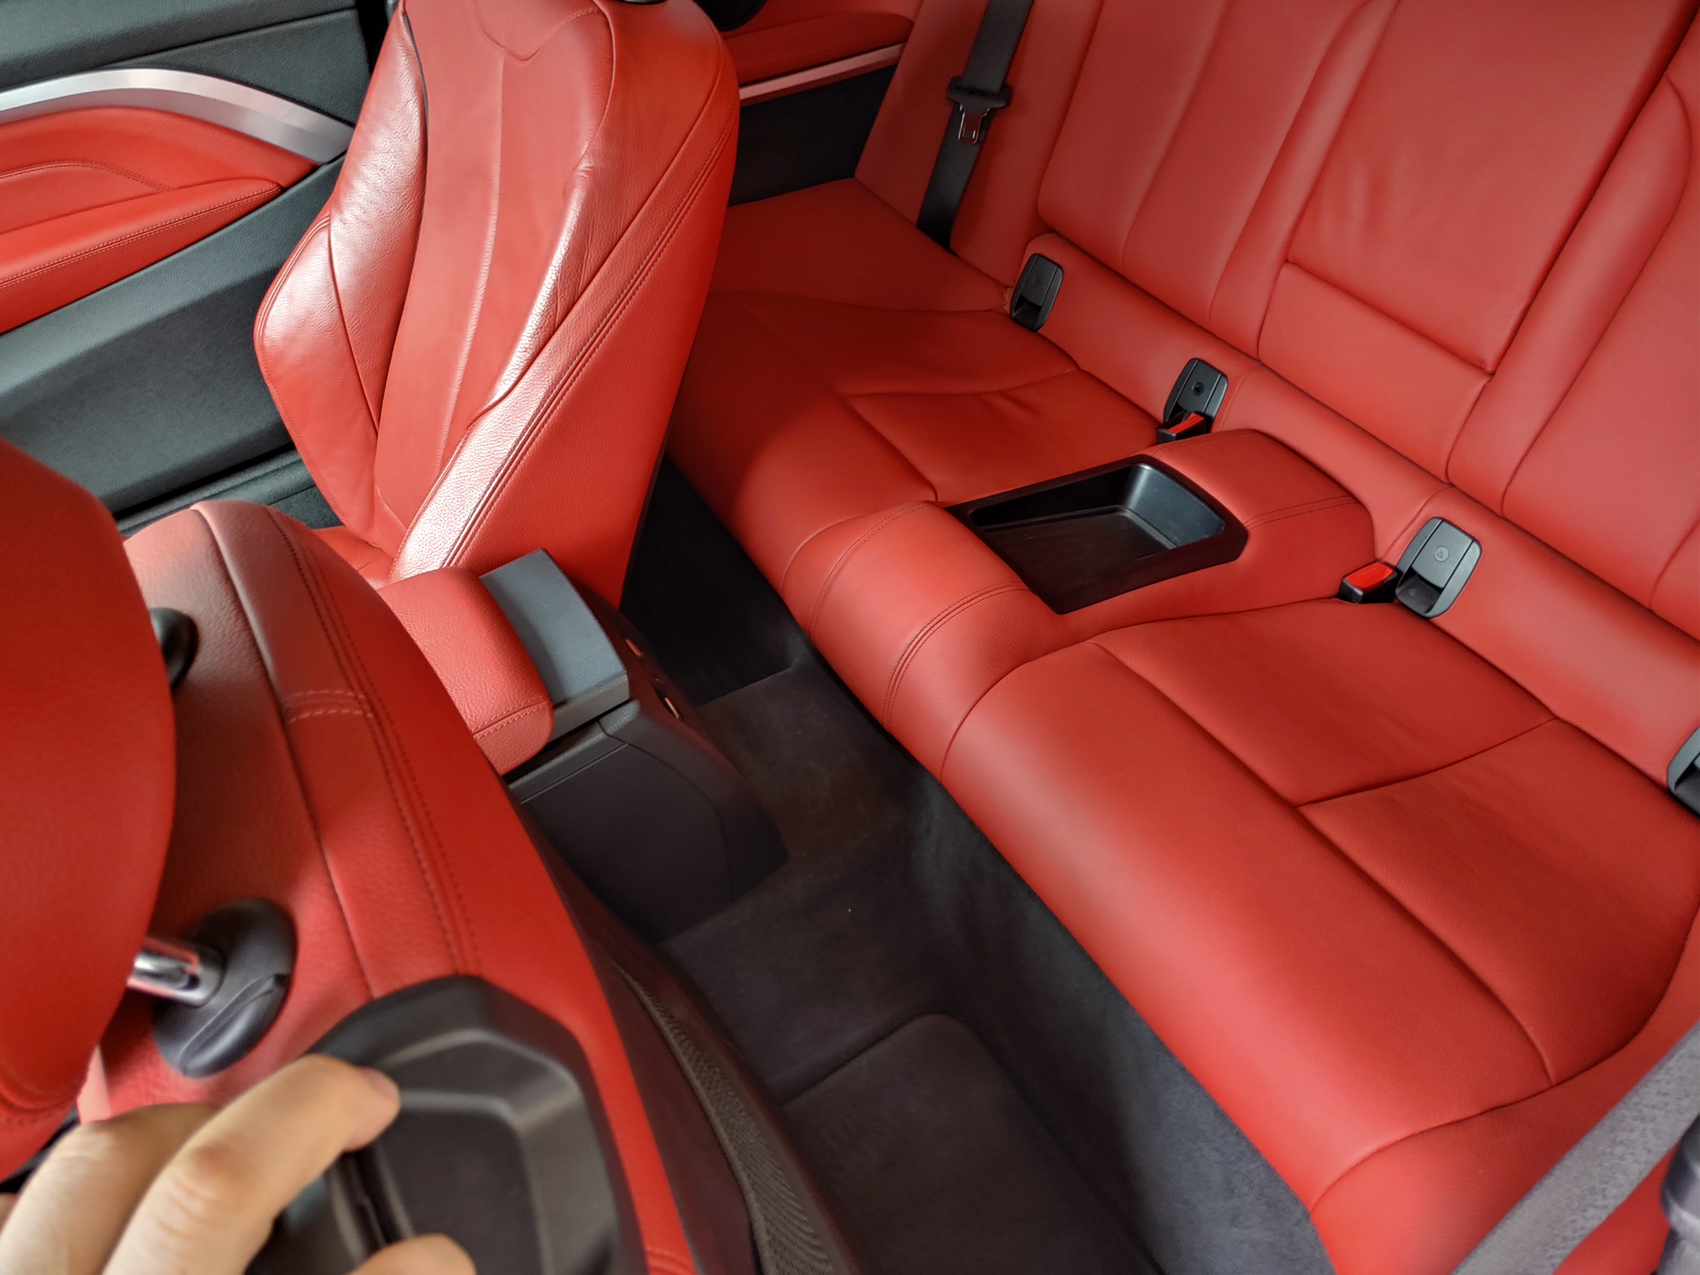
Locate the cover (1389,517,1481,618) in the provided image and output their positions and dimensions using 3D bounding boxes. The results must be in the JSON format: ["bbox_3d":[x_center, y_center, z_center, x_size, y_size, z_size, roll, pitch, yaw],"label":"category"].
[{"bbox_3d":[0.529,-0.064,1.158,0.025,0.079,0.056,-1,36,-39],"label":"cover"}]

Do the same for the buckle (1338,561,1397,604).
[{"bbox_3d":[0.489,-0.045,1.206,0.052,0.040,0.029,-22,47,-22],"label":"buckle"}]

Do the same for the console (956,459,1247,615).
[{"bbox_3d":[0.224,-0.079,1.151,0.230,0.060,0.152,-20,46,-25],"label":"console"}]

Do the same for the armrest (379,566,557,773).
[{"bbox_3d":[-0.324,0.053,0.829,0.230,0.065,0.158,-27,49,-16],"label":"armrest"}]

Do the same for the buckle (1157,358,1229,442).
[{"bbox_3d":[0.363,-0.244,1.358,0.046,0.080,0.056,-3,38,-37],"label":"buckle"}]

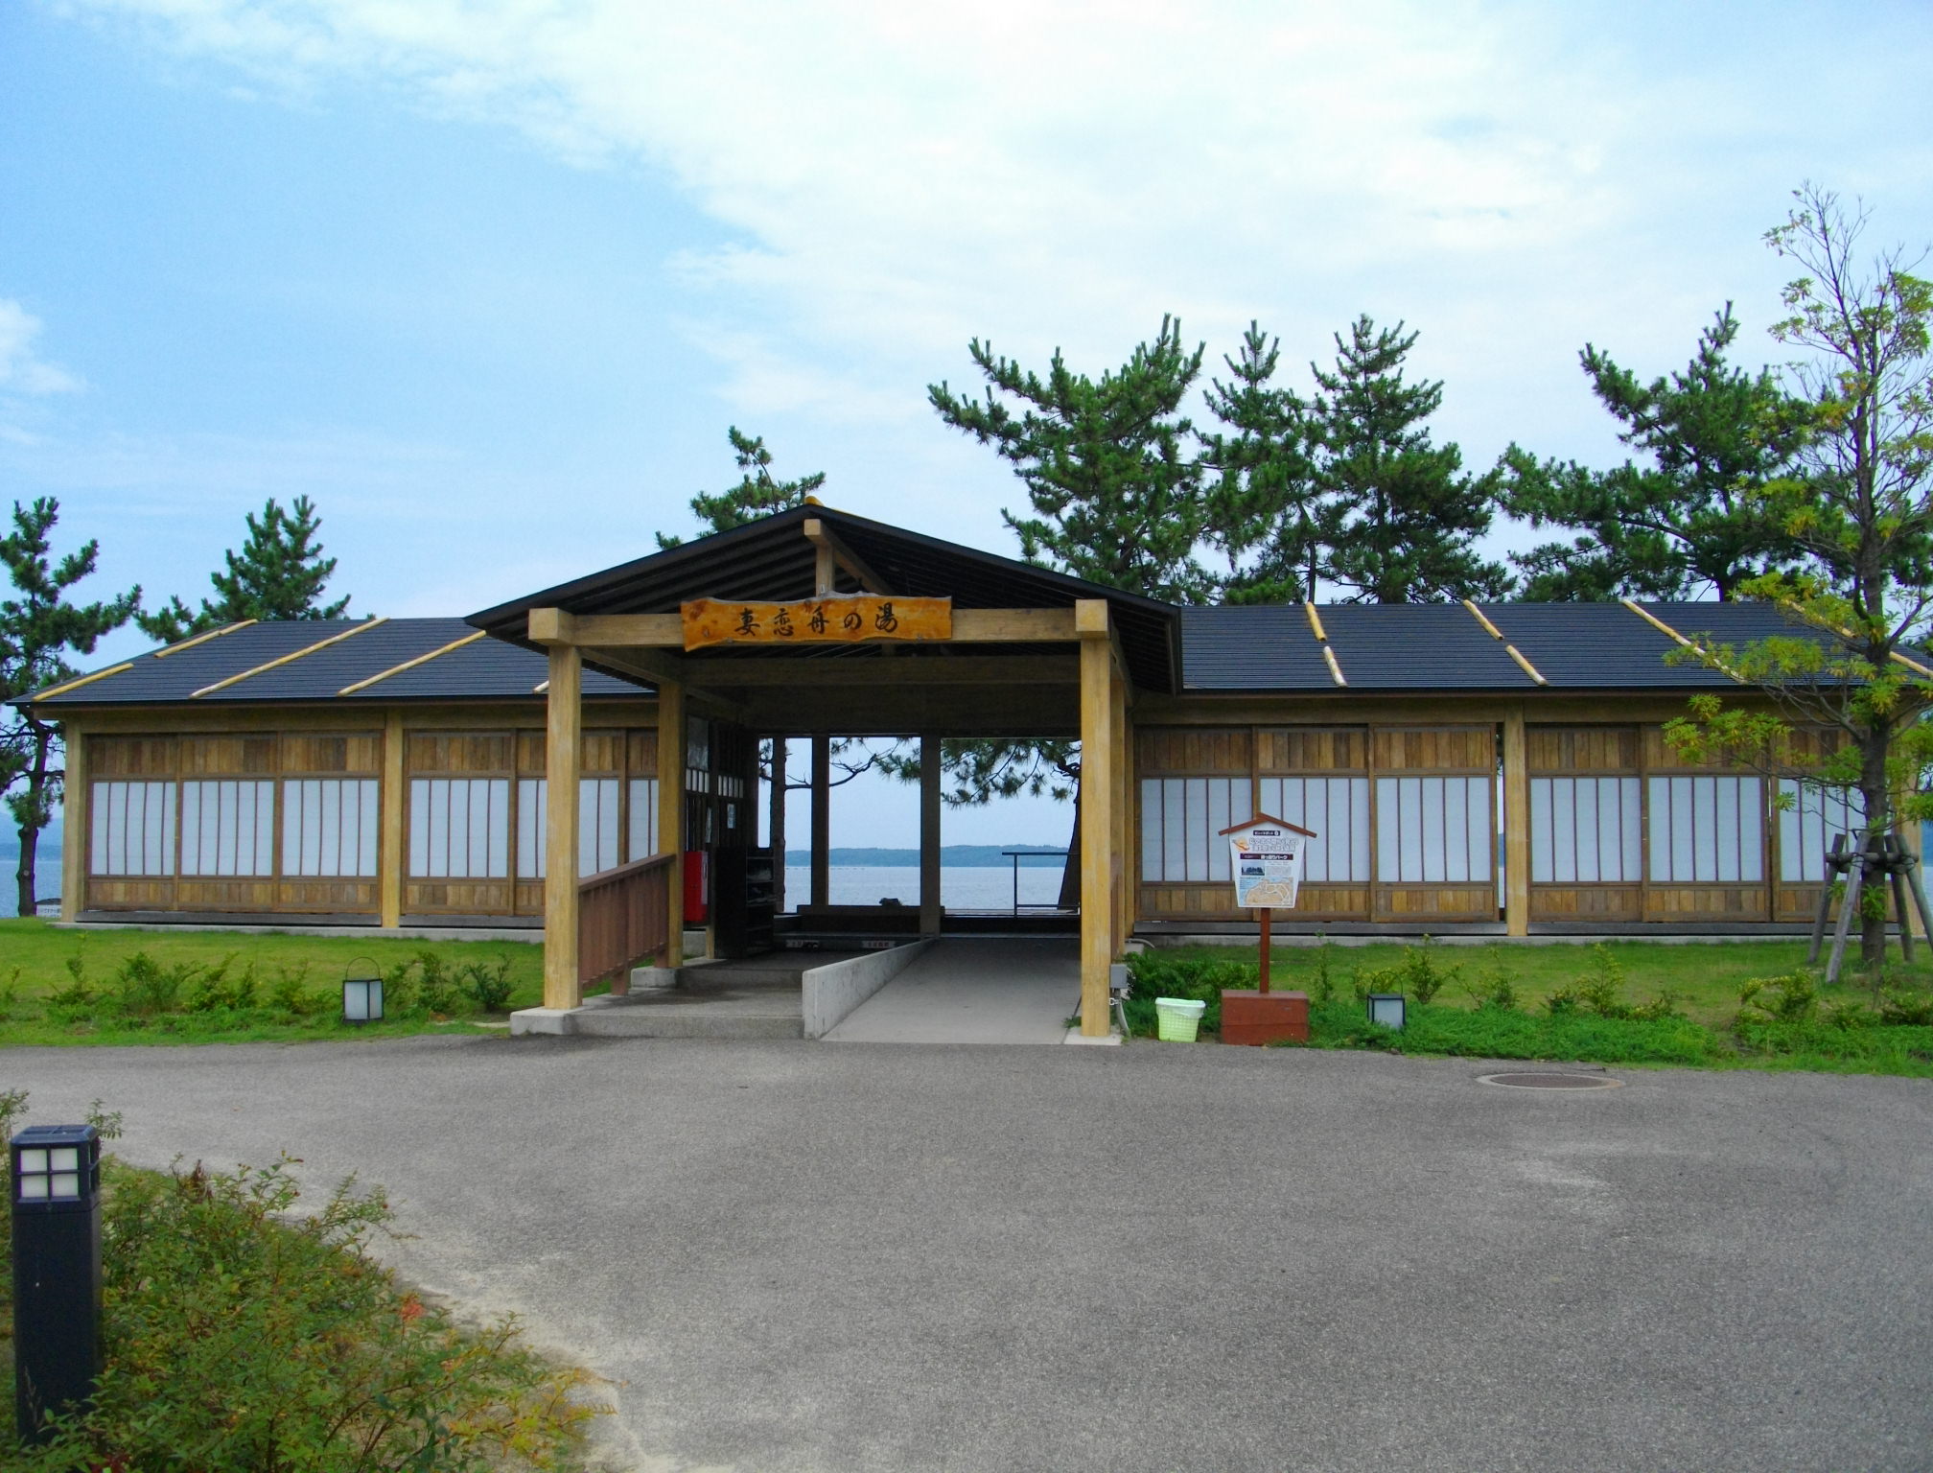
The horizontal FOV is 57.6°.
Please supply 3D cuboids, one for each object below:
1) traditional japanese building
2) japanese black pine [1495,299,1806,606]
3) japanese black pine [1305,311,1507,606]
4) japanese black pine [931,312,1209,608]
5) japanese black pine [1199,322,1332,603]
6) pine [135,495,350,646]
[{"bbox_3d":[-0.464,0.415,19.977,20.950,4.670,13.050,-1,-4,7],"label":"traditional japanese building"},{"bbox_3d":[11.306,-1.983,28.508,5.200,10.130,4.800,-1,-4,7],"label":"japanese black pine"},{"bbox_3d":[7.482,-2.006,29.512,3.600,10.320,3.500,-1,-4,7],"label":"japanese black pine"},{"bbox_3d":[1.661,-2.046,29.815,5.100,10.440,4.800,-1,-4,7],"label":"japanese black pine"},{"bbox_3d":[5.060,-1.965,29.810,2.700,10.280,2.800,-1,-4,7],"label":"japanese black pine"},{"bbox_3d":[-12.837,-0.526,31.112,3.900,7.590,3.800,-1,-4,7],"label":"pine"}]

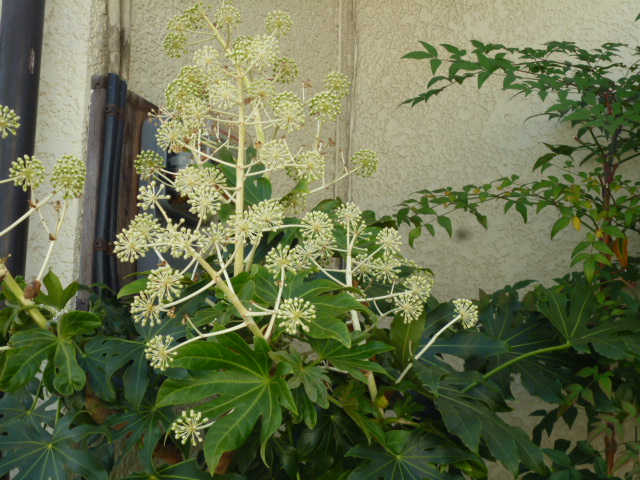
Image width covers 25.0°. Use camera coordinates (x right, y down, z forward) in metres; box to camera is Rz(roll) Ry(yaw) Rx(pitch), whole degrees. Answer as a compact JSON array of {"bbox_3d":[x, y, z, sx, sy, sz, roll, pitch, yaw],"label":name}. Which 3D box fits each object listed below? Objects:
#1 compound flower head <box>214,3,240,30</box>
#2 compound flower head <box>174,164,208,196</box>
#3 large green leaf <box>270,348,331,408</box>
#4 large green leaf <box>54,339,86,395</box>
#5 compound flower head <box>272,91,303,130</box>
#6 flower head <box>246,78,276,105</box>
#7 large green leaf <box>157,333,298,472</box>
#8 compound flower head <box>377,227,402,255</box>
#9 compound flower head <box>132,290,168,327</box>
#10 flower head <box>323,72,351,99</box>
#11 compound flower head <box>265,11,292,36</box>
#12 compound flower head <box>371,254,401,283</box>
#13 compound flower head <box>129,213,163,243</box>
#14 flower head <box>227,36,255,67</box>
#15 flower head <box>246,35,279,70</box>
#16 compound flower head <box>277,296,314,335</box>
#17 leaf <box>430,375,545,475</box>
[{"bbox_3d":[-0.133,-0.322,2.080,0.037,0.040,0.037,2,-11,0],"label":"compound flower head"},{"bbox_3d":[-0.176,-0.082,1.980,0.046,0.045,0.044,2,-12,0],"label":"compound flower head"},{"bbox_3d":[-0.026,0.185,1.930,0.080,0.078,0.060,2,-11,0],"label":"large green leaf"},{"bbox_3d":[-0.324,0.163,1.860,0.041,0.072,0.040,4,-12,-10],"label":"large green leaf"},{"bbox_3d":[-0.043,-0.176,1.960,0.043,0.054,0.043,2,-12,-1],"label":"compound flower head"},{"bbox_3d":[-0.080,-0.201,1.960,0.041,0.038,0.039,3,-12,-3],"label":"flower head"},{"bbox_3d":[-0.123,0.212,1.880,0.180,0.172,0.120,2,-11,0],"label":"large green leaf"},{"bbox_3d":[0.097,0.001,2.020,0.036,0.039,0.036,2,-11,0],"label":"compound flower head"},{"bbox_3d":[-0.227,0.091,1.920,0.051,0.048,0.047,2,-11,0],"label":"compound flower head"},{"bbox_3d":[0.023,-0.216,2.020,0.039,0.036,0.038,2,-12,0],"label":"flower head"},{"bbox_3d":[-0.058,-0.309,2.060,0.037,0.037,0.036,2,-12,0],"label":"compound flower head"},{"bbox_3d":[0.091,0.040,2.000,0.041,0.040,0.039,2,-12,0],"label":"compound flower head"},{"bbox_3d":[-0.236,-0.017,1.950,0.045,0.042,0.042,2,-12,0],"label":"compound flower head"},{"bbox_3d":[-0.113,-0.268,2.040,0.041,0.044,0.041,2,-12,0],"label":"flower head"},{"bbox_3d":[-0.080,-0.260,2.000,0.046,0.049,0.046,2,-12,0],"label":"flower head"},{"bbox_3d":[-0.032,0.099,1.890,0.050,0.050,0.047,2,-11,0],"label":"compound flower head"},{"bbox_3d":[0.236,0.260,2.030,0.161,0.132,0.090,2,-12,0],"label":"leaf"}]

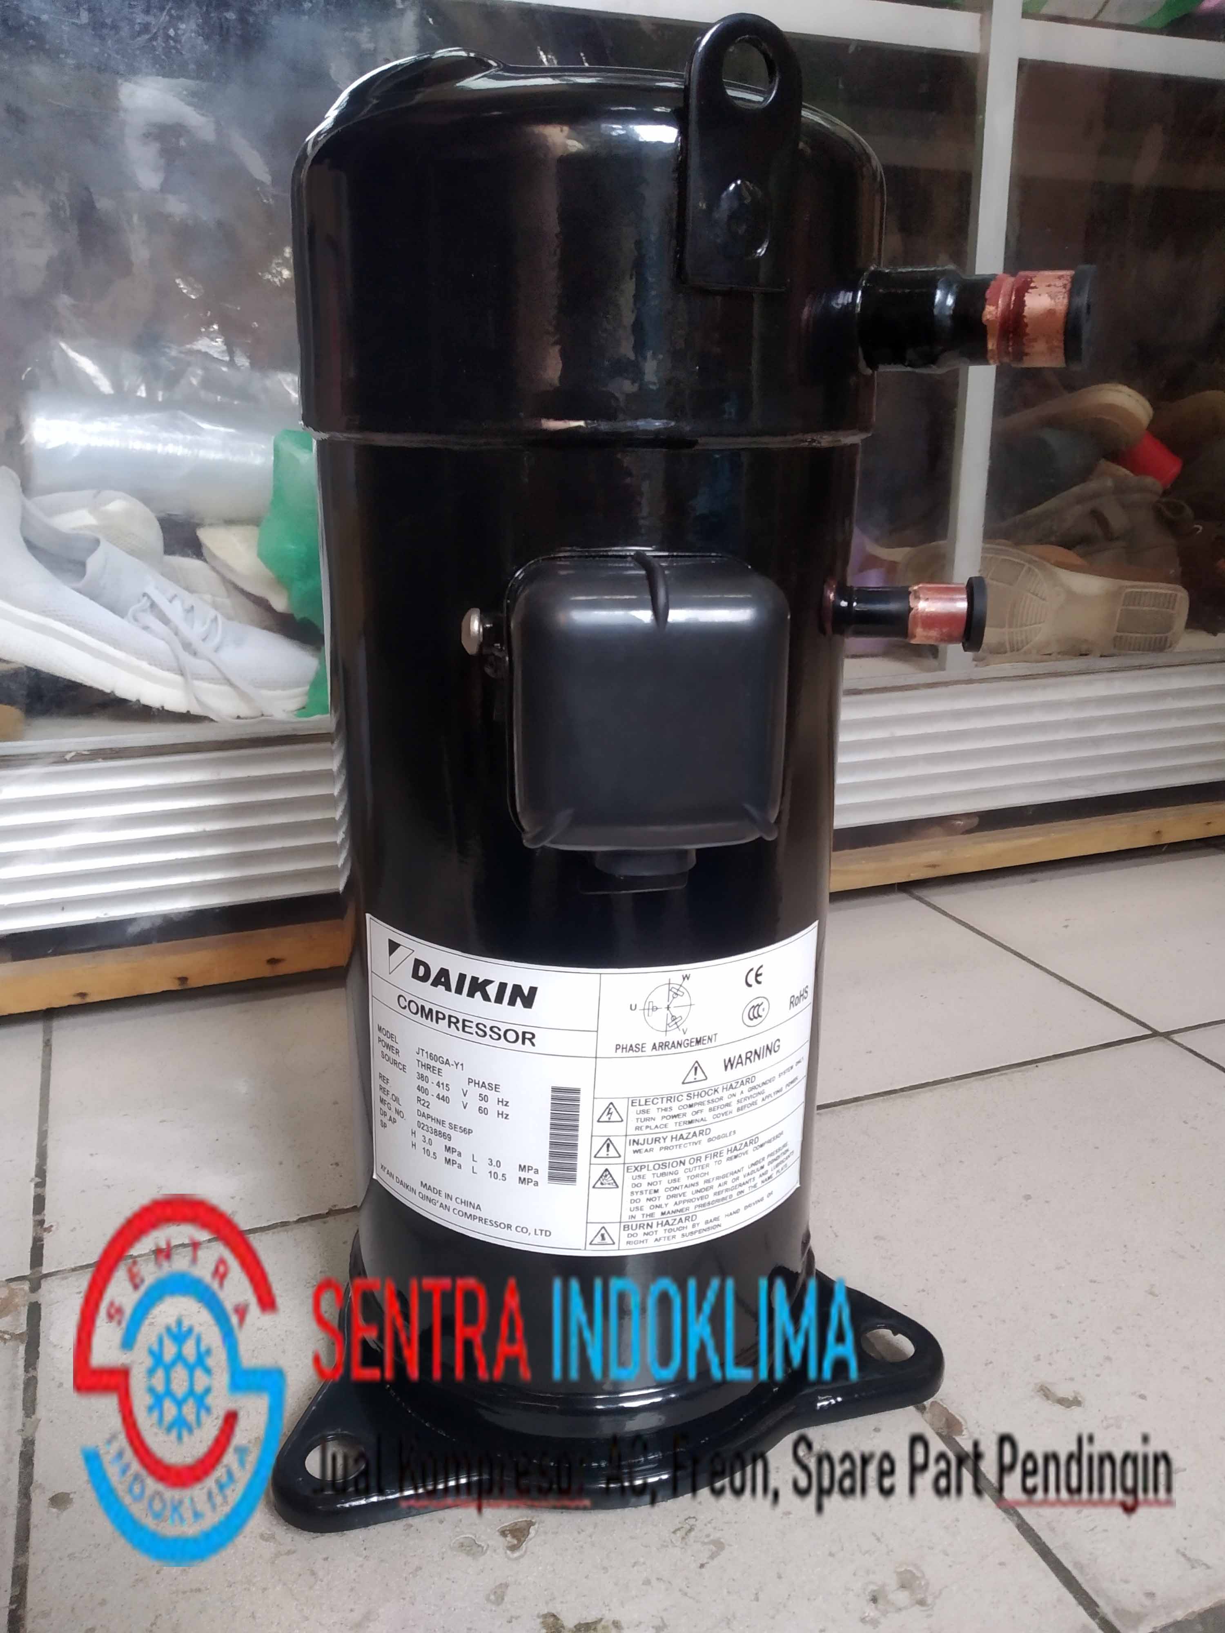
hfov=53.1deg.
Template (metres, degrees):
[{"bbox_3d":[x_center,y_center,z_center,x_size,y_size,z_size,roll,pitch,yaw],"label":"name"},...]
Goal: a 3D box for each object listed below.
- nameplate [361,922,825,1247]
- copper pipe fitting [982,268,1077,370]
[{"bbox_3d":[-0.005,0.082,0.377,0.143,0.095,0.041,1,16,-5],"label":"nameplate"},{"bbox_3d":[0.114,-0.136,0.335,0.022,0.024,0.024,6,17,18],"label":"copper pipe fitting"}]

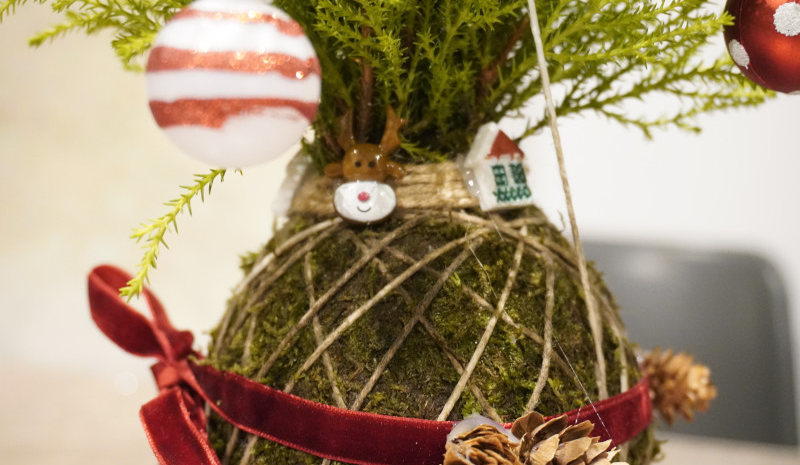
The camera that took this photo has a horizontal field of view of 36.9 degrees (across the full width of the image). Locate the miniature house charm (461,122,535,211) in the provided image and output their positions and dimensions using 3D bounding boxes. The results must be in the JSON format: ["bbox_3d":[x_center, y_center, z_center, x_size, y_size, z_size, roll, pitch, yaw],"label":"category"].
[{"bbox_3d":[0.024,-0.016,0.294,0.013,0.020,0.007,-10,0,-36],"label":"miniature house charm"}]

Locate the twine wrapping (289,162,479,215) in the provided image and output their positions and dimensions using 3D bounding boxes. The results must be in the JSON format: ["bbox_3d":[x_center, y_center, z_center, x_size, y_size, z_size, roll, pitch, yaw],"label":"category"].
[{"bbox_3d":[0.001,-0.012,0.322,0.060,0.011,0.060,-3,5,0],"label":"twine wrapping"}]

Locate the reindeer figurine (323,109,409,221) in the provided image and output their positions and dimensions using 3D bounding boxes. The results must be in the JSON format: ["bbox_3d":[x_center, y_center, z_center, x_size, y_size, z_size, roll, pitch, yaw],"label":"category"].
[{"bbox_3d":[-0.008,-0.016,0.288,0.019,0.028,0.009,0,-3,8],"label":"reindeer figurine"}]

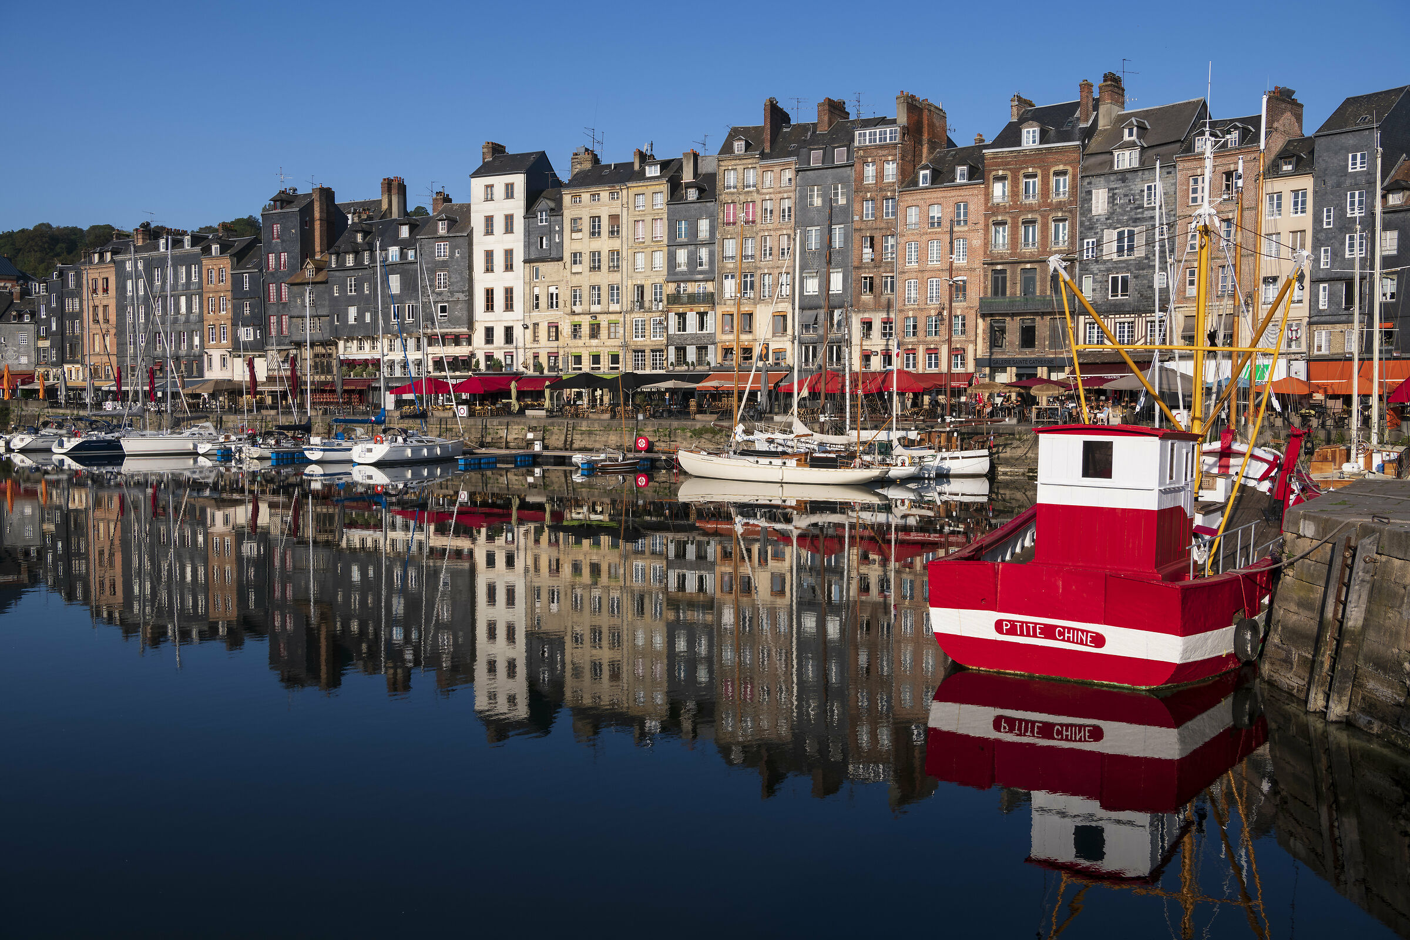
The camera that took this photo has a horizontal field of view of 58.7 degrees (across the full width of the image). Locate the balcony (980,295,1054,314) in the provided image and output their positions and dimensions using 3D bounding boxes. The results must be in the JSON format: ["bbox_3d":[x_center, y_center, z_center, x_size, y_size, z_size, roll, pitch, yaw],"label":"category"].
[{"bbox_3d":[22.610,-11.602,87.955,6.565,1.050,0.720,2,4,29],"label":"balcony"}]

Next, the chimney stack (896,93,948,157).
[{"bbox_3d":[16.051,-25.014,92.424,0.769,4.064,6.329,3,4,37],"label":"chimney stack"}]

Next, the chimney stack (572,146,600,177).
[{"bbox_3d":[-10.465,-27.165,110.506,2.165,2.243,1.374,2,4,29],"label":"chimney stack"}]

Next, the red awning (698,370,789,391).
[{"bbox_3d":[2.846,-6.664,94.318,6.494,1.404,2.750,2,4,28],"label":"red awning"}]

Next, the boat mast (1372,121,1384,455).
[{"bbox_3d":[26.645,-7.118,49.677,0.250,12.760,0.250,2,4,29],"label":"boat mast"}]

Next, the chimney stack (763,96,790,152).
[{"bbox_3d":[5.832,-27.233,100.232,0.522,4.281,3.649,2,4,29],"label":"chimney stack"}]

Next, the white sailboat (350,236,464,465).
[{"bbox_3d":[-20.006,-8.375,87.521,3.250,15.494,9.925,2,4,26],"label":"white sailboat"}]

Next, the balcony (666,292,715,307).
[{"bbox_3d":[-1.027,-13.212,97.216,4.009,1.042,0.700,2,4,28],"label":"balcony"}]

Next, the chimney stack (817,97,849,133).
[{"bbox_3d":[10.314,-27.871,100.036,0.874,2.684,4.316,2,4,29],"label":"chimney stack"}]

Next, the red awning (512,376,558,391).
[{"bbox_3d":[-14.038,-7.112,103.927,3.987,1.130,1.800,2,4,28],"label":"red awning"}]

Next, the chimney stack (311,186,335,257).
[{"bbox_3d":[-37.226,-24.146,122.619,1.024,6.996,1.775,2,4,32],"label":"chimney stack"}]

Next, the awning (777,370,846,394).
[{"bbox_3d":[7.379,-5.982,85.130,3.729,1.504,3.374,2,4,29],"label":"awning"}]

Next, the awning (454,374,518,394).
[{"bbox_3d":[-17.674,-6.810,100.948,3.531,1.392,4.055,2,4,26],"label":"awning"}]

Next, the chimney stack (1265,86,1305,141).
[{"bbox_3d":[35.035,-21.514,76.079,4.463,3.164,0.600,-2,4,-39],"label":"chimney stack"}]

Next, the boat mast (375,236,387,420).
[{"bbox_3d":[-22.274,-9.463,86.346,0.300,13.151,0.300,2,4,28],"label":"boat mast"}]

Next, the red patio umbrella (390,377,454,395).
[{"bbox_3d":[-23.259,-6.873,103.112,4.229,1.339,2.996,2,4,26],"label":"red patio umbrella"}]

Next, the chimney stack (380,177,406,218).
[{"bbox_3d":[-32.338,-28.189,130.381,2.204,4.231,1.356,2,4,26],"label":"chimney stack"}]

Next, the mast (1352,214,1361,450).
[{"bbox_3d":[28.453,-5.775,54.760,0.170,10.500,0.170,0,3,0],"label":"mast"}]

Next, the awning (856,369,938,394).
[{"bbox_3d":[12.863,-5.968,84.839,4.750,1.550,3.200,2,4,28],"label":"awning"}]

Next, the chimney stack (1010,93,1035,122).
[{"bbox_3d":[23.063,-25.994,90.661,0.553,2.053,3.035,2,4,36],"label":"chimney stack"}]

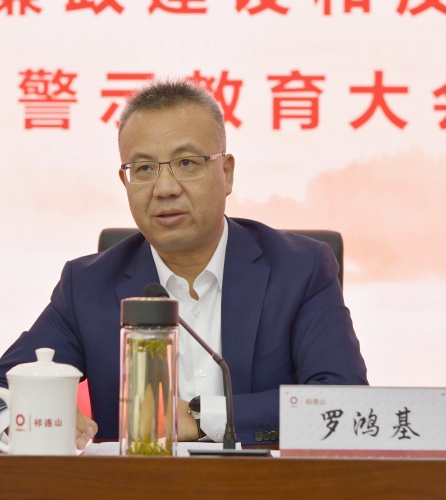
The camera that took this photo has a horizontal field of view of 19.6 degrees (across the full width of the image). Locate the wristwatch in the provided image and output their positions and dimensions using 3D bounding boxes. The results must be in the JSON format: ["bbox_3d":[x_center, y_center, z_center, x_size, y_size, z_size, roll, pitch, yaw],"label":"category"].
[{"bbox_3d":[-0.029,0.237,1.819,0.043,0.050,0.060,1,40,0],"label":"wristwatch"}]

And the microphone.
[{"bbox_3d":[-0.022,0.158,1.661,0.150,0.237,0.230,1,-2,-14],"label":"microphone"}]

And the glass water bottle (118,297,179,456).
[{"bbox_3d":[-0.088,0.163,1.531,0.068,0.214,0.068,1,-2,0],"label":"glass water bottle"}]

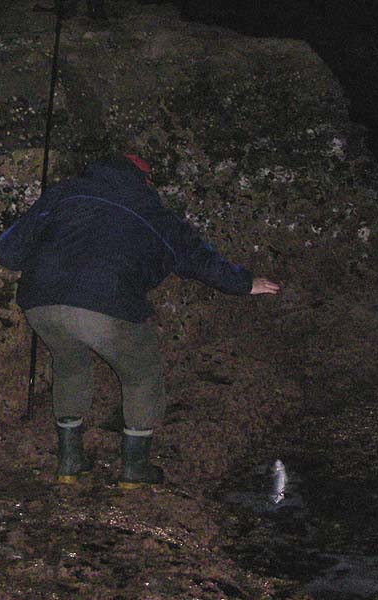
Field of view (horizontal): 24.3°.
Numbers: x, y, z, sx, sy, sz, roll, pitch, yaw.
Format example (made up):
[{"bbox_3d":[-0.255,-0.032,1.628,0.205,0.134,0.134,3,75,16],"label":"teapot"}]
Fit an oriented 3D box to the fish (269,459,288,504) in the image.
[{"bbox_3d":[0.448,0.909,4.400,0.065,0.230,0.042,-4,11,-20],"label":"fish"}]

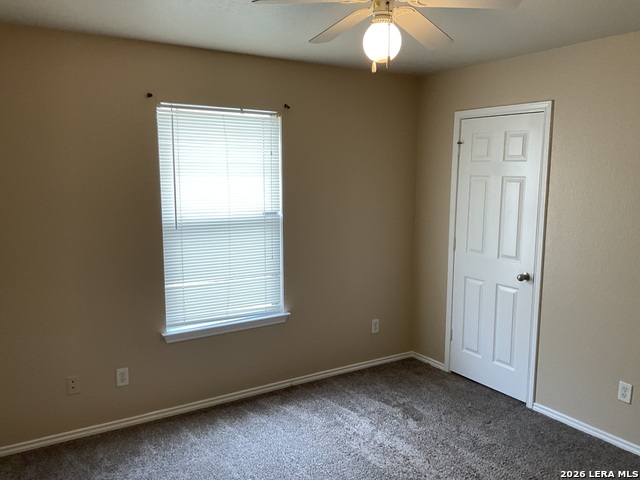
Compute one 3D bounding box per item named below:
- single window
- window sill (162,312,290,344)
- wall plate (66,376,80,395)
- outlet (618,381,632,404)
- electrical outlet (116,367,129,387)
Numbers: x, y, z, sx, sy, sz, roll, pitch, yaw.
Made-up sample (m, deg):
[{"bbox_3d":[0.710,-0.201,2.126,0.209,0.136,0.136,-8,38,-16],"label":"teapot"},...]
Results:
[{"bbox_3d":[-0.664,-0.161,3.736,0.890,1.475,0.040,-4,9,-32],"label":"single window"},{"bbox_3d":[-0.649,0.616,3.817,0.970,0.088,0.090,-4,9,-32],"label":"window sill"},{"bbox_3d":[-1.510,0.899,3.290,0.071,0.114,0.010,-4,9,-32],"label":"wall plate"},{"bbox_3d":[1.827,0.917,3.213,0.010,0.115,0.071,-4,9,-32],"label":"outlet"},{"bbox_3d":[-1.264,0.883,3.446,0.071,0.115,0.010,-4,9,-32],"label":"electrical outlet"}]

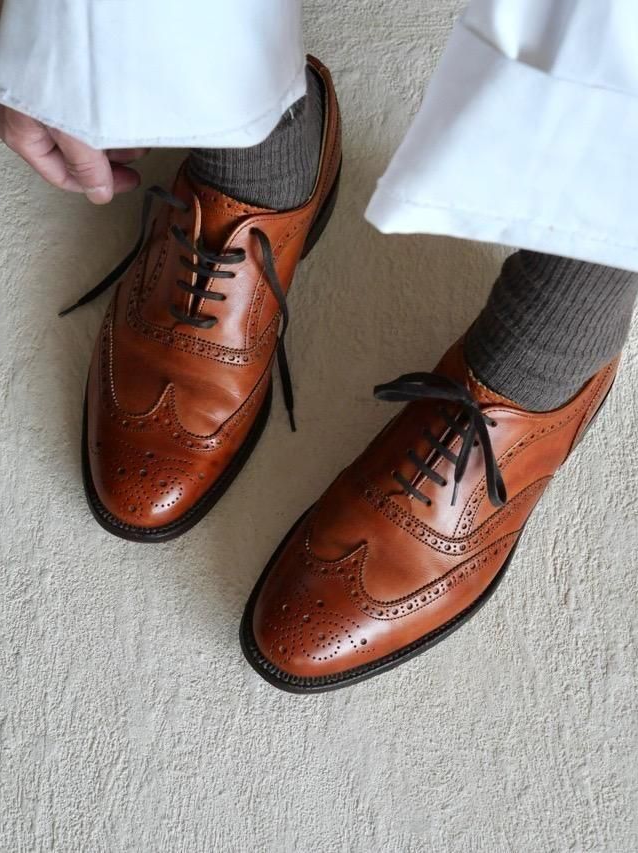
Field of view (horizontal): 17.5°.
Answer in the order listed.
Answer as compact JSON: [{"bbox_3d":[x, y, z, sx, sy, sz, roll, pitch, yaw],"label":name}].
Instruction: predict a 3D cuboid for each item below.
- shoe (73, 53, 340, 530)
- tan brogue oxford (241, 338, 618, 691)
[{"bbox_3d":[-0.063,-0.087,1.181,0.109,0.108,0.300,19,59,10],"label":"shoe"},{"bbox_3d":[0.074,0.016,1.120,0.109,0.108,0.300,33,62,18],"label":"tan brogue oxford"}]

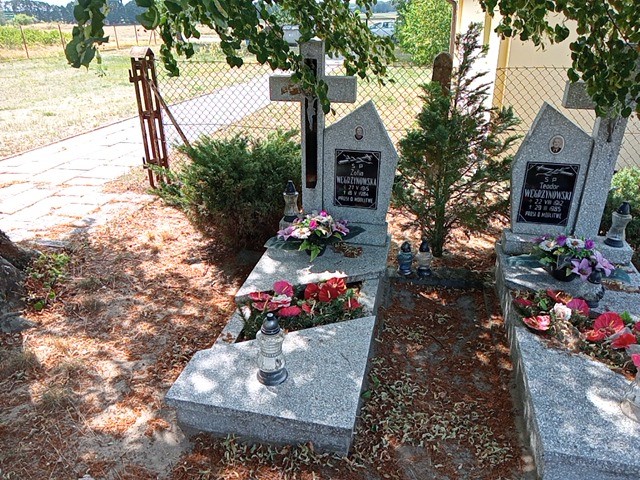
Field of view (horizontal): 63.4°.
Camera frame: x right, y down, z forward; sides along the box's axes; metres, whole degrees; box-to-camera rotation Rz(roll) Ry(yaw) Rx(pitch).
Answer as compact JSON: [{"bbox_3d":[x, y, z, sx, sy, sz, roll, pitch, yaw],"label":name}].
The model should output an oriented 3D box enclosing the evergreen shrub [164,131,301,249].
[{"bbox_3d":[-0.653,-0.416,3.887,1.080,0.860,1.000,6,26,11],"label":"evergreen shrub"}]

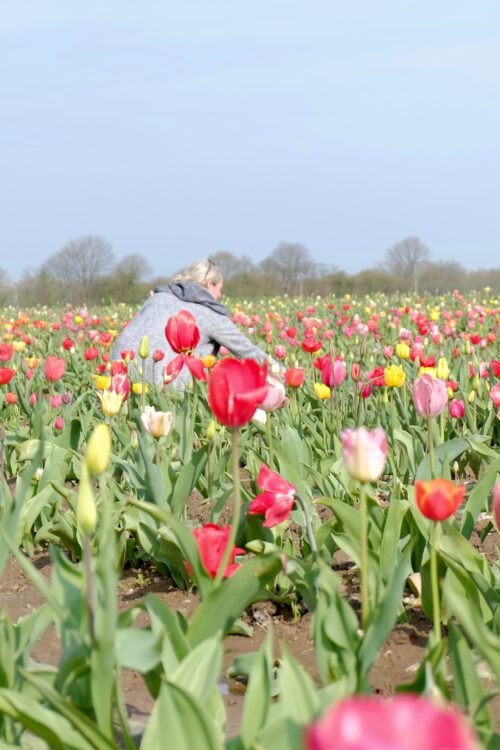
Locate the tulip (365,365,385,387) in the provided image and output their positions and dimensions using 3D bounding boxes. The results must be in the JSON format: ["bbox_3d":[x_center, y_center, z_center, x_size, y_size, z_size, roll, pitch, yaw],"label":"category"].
[{"bbox_3d":[0.406,0.003,5.000,0.070,0.068,0.066,0,3,0],"label":"tulip"}]

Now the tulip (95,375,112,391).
[{"bbox_3d":[-0.440,0.023,4.700,0.049,0.047,0.048,0,3,0],"label":"tulip"}]

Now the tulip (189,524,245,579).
[{"bbox_3d":[-0.054,0.282,2.500,0.090,0.087,0.080,0,3,0],"label":"tulip"}]

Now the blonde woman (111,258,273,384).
[{"bbox_3d":[-0.307,-0.207,7.850,0.600,0.800,0.680,3,4,41],"label":"blonde woman"}]

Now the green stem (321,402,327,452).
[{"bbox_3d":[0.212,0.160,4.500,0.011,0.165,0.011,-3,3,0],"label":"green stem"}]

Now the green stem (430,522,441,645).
[{"bbox_3d":[0.289,0.325,2.420,0.011,0.195,0.011,-2,3,0],"label":"green stem"}]

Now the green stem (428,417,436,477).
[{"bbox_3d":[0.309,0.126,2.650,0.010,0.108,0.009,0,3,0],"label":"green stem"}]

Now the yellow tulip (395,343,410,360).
[{"bbox_3d":[0.587,-0.092,6.000,0.055,0.066,0.054,0,3,0],"label":"yellow tulip"}]

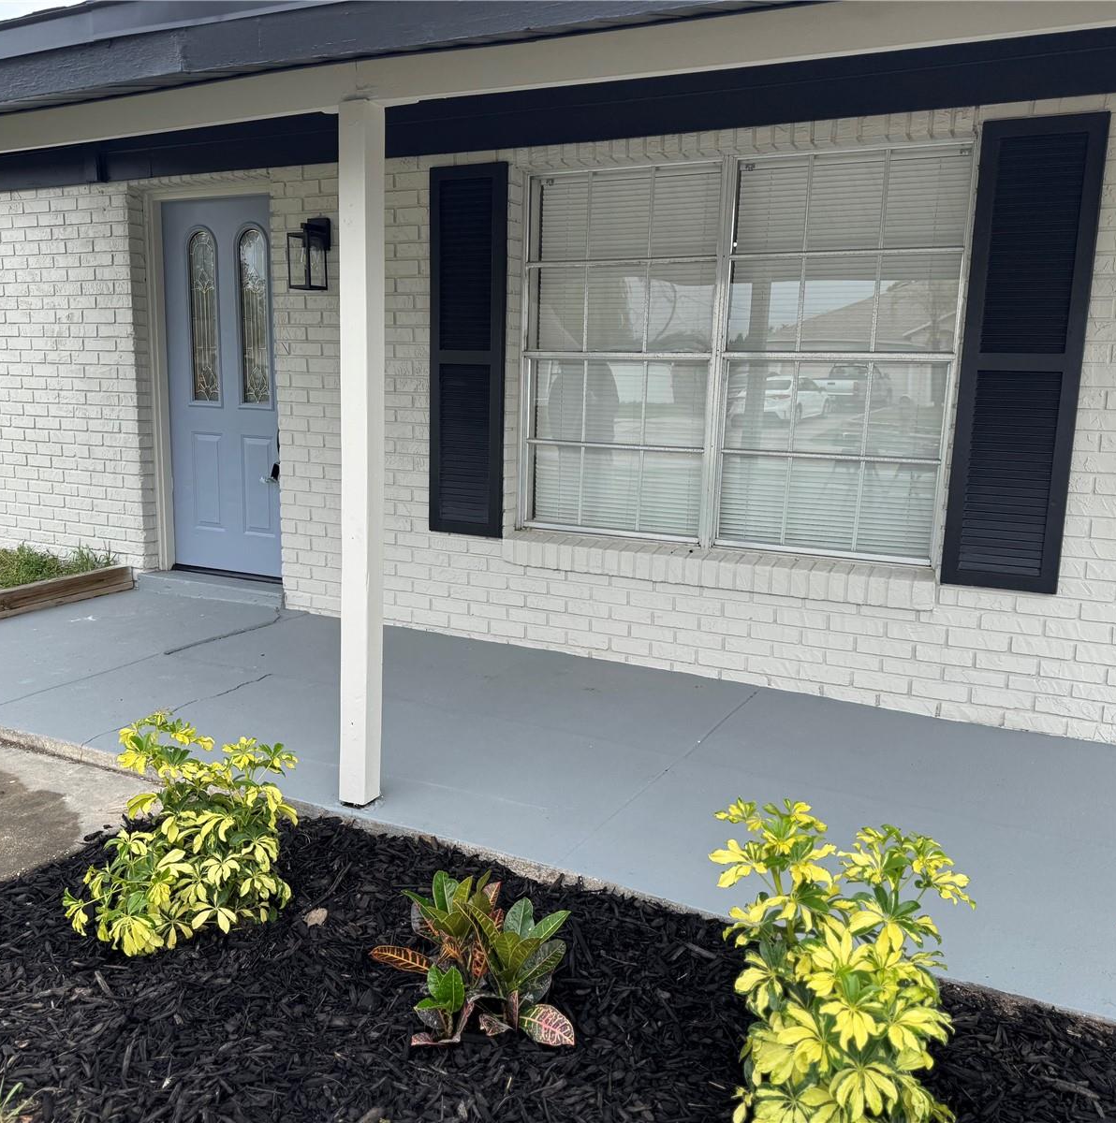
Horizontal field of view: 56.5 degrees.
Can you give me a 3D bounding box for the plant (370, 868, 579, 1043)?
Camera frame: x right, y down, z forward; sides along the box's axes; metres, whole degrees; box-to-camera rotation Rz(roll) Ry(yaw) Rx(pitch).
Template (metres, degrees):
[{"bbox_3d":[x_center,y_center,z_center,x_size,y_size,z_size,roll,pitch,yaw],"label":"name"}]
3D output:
[{"bbox_3d":[-0.164,0.790,2.096,0.370,0.250,0.340,2,9,0],"label":"plant"}]

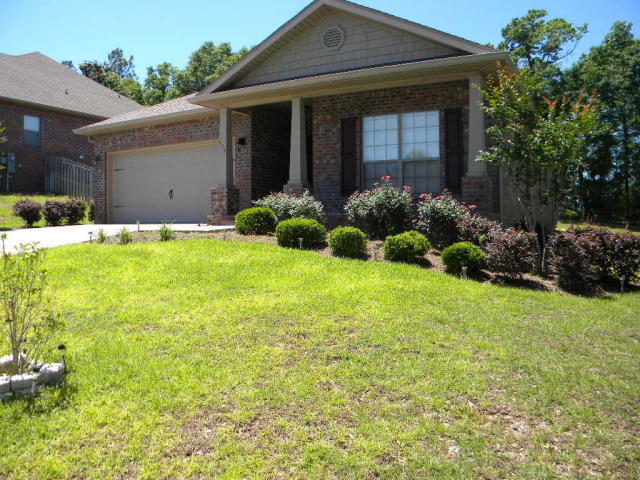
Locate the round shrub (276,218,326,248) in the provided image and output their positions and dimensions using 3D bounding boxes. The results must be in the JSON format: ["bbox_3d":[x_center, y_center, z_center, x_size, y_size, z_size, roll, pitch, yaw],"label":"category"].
[{"bbox_3d":[-0.303,-0.106,8.480,0.803,0.491,0.750,0,2,0],"label":"round shrub"}]

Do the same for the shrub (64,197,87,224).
[{"bbox_3d":[-7.149,-0.857,15.200,0.720,0.820,0.700,0,2,0],"label":"shrub"}]

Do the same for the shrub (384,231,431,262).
[{"bbox_3d":[1.320,0.099,7.900,0.740,0.500,0.700,0,2,0],"label":"shrub"}]

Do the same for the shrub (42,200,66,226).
[{"bbox_3d":[-7.539,-0.752,14.700,0.700,0.750,0.700,0,2,0],"label":"shrub"}]

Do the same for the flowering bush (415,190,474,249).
[{"bbox_3d":[1.994,-0.328,8.290,0.942,0.929,0.950,0,2,0],"label":"flowering bush"}]

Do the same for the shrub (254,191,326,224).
[{"bbox_3d":[-0.552,-0.552,9.680,1.319,0.748,1.100,0,2,0],"label":"shrub"}]

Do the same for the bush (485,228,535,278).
[{"bbox_3d":[2.631,0.186,7.150,0.730,0.700,0.700,0,2,0],"label":"bush"}]

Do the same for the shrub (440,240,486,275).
[{"bbox_3d":[1.990,0.244,7.230,0.602,0.475,0.600,0,2,0],"label":"shrub"}]

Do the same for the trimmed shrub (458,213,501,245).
[{"bbox_3d":[2.542,-0.120,8.250,0.760,0.660,0.740,0,2,0],"label":"trimmed shrub"}]

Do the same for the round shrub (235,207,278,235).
[{"bbox_3d":[-1.271,-0.384,10.200,0.830,0.560,0.800,0,2,0],"label":"round shrub"}]

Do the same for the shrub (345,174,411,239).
[{"bbox_3d":[0.999,-0.546,8.840,1.138,1.076,1.050,0,2,0],"label":"shrub"}]

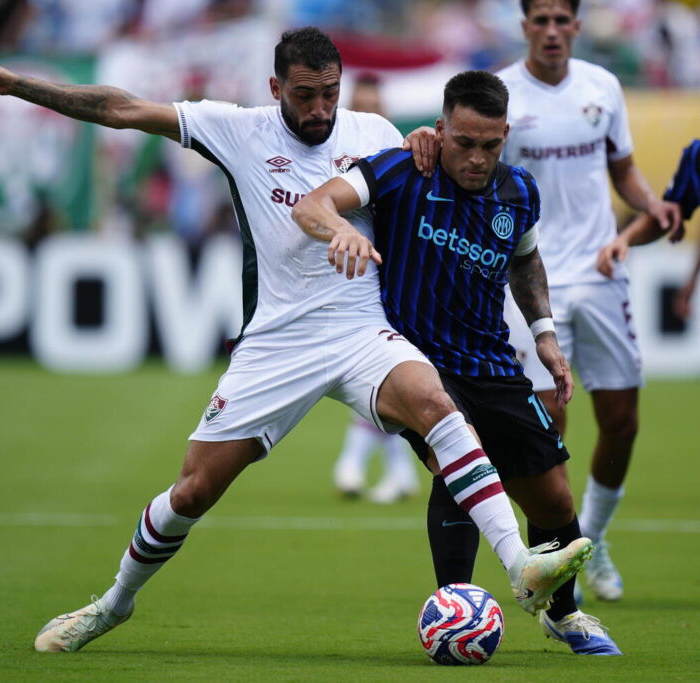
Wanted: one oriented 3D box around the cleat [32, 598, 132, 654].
[{"bbox_3d":[-0.712,0.753,30.400,0.280,0.110,0.105,-17,7,-22],"label":"cleat"}]

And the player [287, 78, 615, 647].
[{"bbox_3d":[0.280,0.055,29.950,0.800,1.540,0.650,0,1,-7],"label":"player"}]

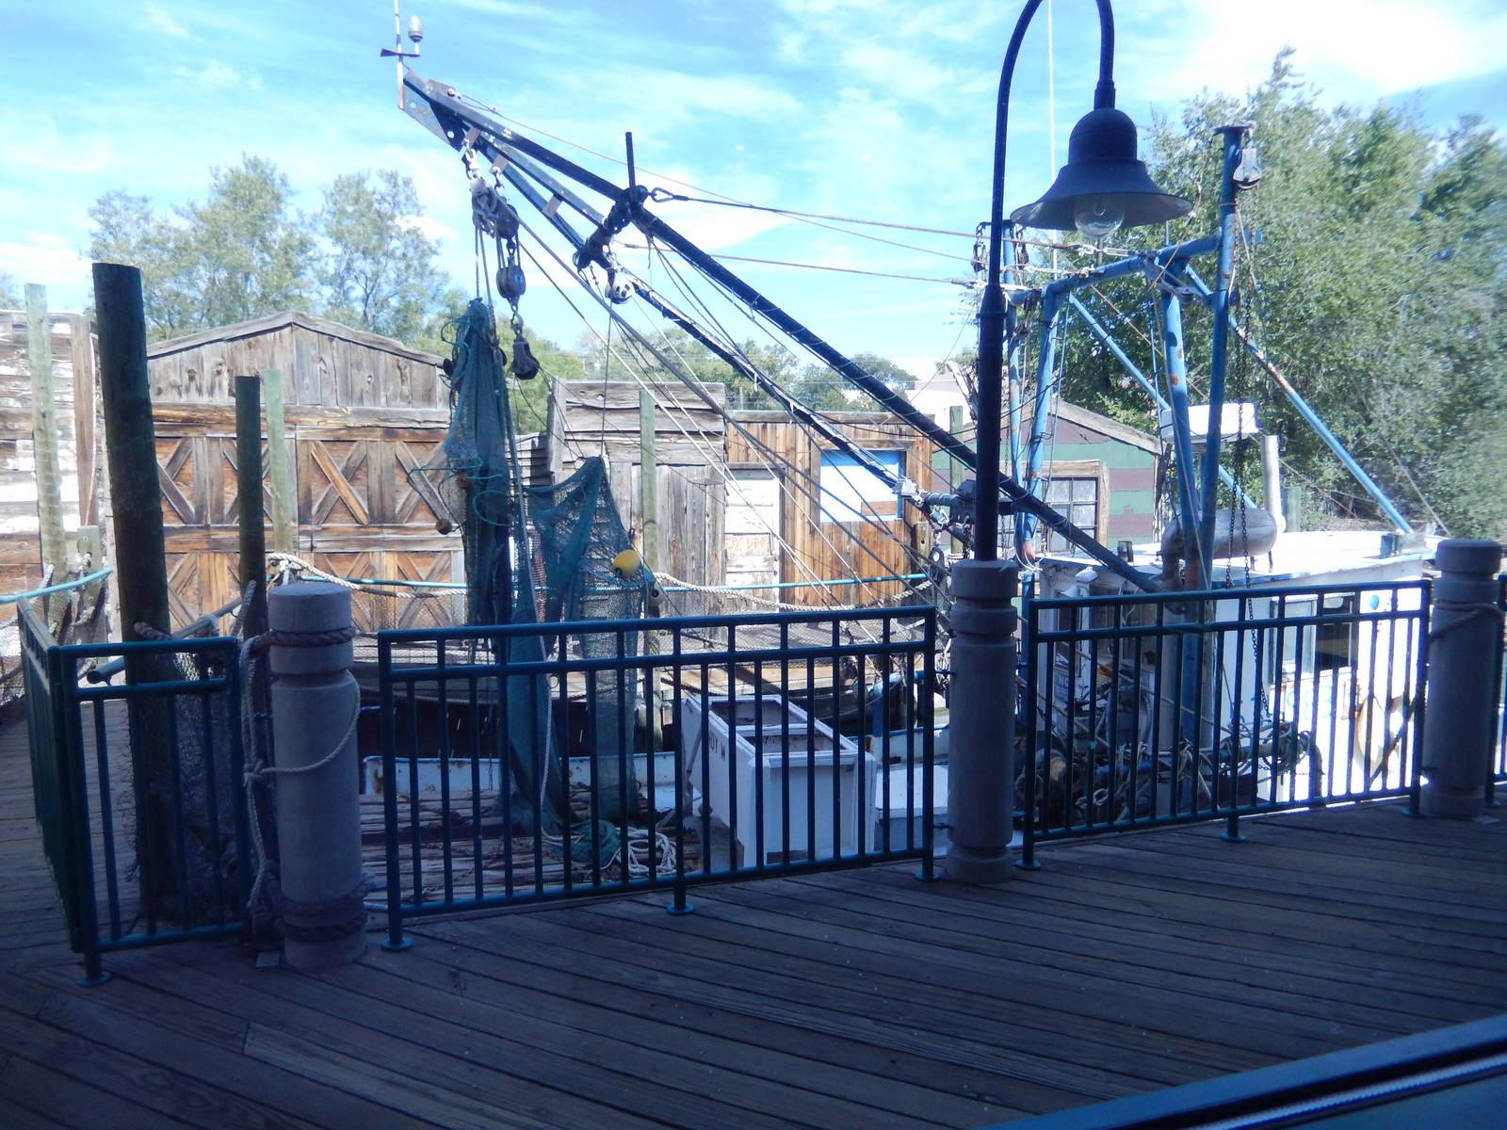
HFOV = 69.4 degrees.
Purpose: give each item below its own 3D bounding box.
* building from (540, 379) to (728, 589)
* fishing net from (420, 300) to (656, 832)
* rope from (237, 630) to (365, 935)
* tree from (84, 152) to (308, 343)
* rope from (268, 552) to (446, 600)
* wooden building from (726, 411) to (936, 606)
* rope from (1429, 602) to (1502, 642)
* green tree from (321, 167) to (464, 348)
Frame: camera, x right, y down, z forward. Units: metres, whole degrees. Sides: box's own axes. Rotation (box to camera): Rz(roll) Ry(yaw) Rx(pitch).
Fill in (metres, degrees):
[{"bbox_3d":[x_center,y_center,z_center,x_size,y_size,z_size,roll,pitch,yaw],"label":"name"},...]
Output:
[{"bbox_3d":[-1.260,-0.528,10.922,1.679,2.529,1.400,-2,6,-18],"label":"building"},{"bbox_3d":[-1.358,0.055,6.845,1.451,3.366,0.900,-1,6,-10],"label":"fishing net"},{"bbox_3d":[-1.525,0.756,3.681,0.370,1.036,0.310,-3,7,-23],"label":"rope"},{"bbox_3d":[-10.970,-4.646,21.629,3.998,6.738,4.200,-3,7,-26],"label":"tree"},{"bbox_3d":[-3.367,0.091,9.262,1.421,0.414,0.200,-2,6,-18],"label":"rope"},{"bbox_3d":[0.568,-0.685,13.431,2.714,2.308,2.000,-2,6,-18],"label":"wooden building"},{"bbox_3d":[3.342,0.265,5.107,0.290,0.173,0.300,4,7,33],"label":"rope"},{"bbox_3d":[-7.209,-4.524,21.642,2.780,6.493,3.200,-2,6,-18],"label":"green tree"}]

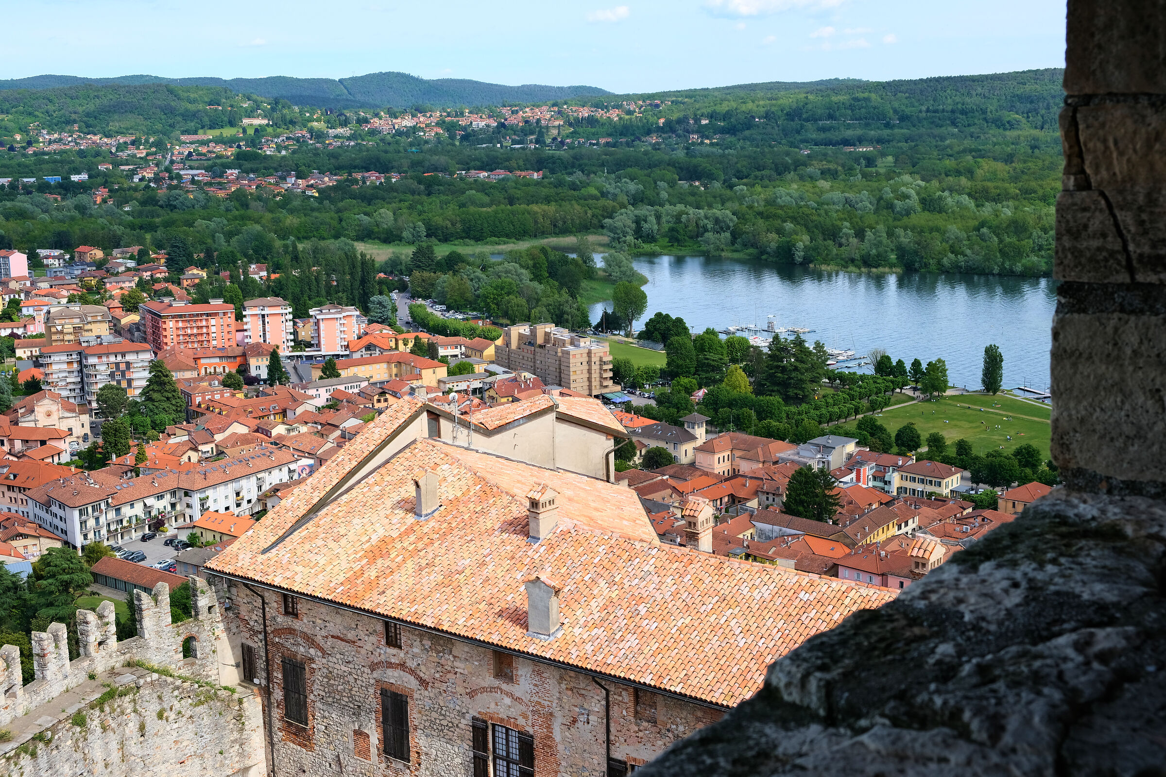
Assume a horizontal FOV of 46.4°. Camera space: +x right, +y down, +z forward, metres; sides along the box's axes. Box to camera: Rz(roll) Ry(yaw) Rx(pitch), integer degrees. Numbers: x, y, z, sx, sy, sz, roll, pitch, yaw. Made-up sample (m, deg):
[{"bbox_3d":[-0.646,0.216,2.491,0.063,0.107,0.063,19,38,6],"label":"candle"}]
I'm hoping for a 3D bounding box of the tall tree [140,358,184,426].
[{"bbox_3d":[-138.982,2.589,449.832,14.300,22.500,14.300,-4,12,-17],"label":"tall tree"}]

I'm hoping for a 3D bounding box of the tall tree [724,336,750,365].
[{"bbox_3d":[62.390,-14.510,550.770,10.500,13.000,10.500,-1,12,0],"label":"tall tree"}]

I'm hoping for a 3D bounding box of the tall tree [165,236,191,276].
[{"bbox_3d":[-262.914,-86.403,880.140,16.000,24.300,15.500,-4,12,-16],"label":"tall tree"}]

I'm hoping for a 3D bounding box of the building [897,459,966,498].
[{"bbox_3d":[99.686,25.081,390.201,15.000,9.000,12.400,10,16,42],"label":"building"}]

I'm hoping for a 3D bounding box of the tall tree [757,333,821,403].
[{"bbox_3d":[78.418,-8.337,513.368,24.000,25.500,21.000,1,12,9],"label":"tall tree"}]

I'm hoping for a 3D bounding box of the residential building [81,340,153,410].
[{"bbox_3d":[-163.110,-3.570,473.840,22.700,24.800,13.500,-6,13,-24],"label":"residential building"}]

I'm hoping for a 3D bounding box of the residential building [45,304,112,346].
[{"bbox_3d":[-230.837,-27.081,620.921,26.500,18.000,17.000,-7,12,-26],"label":"residential building"}]

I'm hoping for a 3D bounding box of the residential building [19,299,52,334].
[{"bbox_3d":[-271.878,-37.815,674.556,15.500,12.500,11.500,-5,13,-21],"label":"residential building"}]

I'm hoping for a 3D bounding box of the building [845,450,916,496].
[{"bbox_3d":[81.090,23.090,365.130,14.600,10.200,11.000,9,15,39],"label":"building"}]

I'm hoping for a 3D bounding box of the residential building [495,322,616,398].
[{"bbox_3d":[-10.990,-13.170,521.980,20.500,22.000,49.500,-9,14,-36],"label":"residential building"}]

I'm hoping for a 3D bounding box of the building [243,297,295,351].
[{"bbox_3d":[-138.160,-26.410,593.820,20.500,25.000,16.000,-5,12,-20],"label":"building"}]

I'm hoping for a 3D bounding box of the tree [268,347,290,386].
[{"bbox_3d":[-117.521,-8.318,521.009,8.200,15.200,8.000,-4,12,-13],"label":"tree"}]

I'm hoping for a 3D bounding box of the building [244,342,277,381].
[{"bbox_3d":[-128.604,-11.294,544.661,12.200,12.800,18.000,-5,12,-18],"label":"building"}]

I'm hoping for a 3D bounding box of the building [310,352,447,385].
[{"bbox_3d":[-77.940,-6.652,523.195,40.000,10.300,32.500,-9,13,-34],"label":"building"}]

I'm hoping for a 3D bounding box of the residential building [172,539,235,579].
[{"bbox_3d":[-81.994,39.135,297.613,13.000,8.500,8.500,6,14,30],"label":"residential building"}]

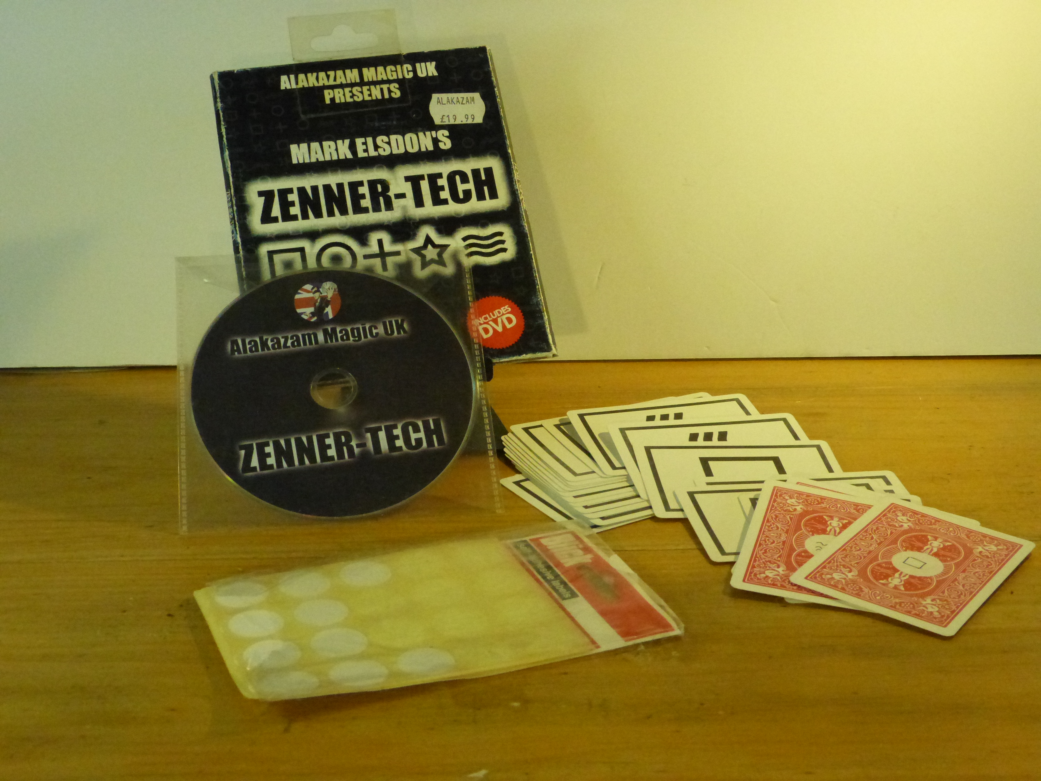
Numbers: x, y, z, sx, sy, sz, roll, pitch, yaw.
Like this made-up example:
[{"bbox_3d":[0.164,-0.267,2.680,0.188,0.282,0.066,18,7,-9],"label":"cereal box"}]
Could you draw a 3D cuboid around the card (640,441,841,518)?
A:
[{"bbox_3d":[0.097,0.037,0.605,0.089,0.001,0.064,0,27,-5],"label":"card"}]

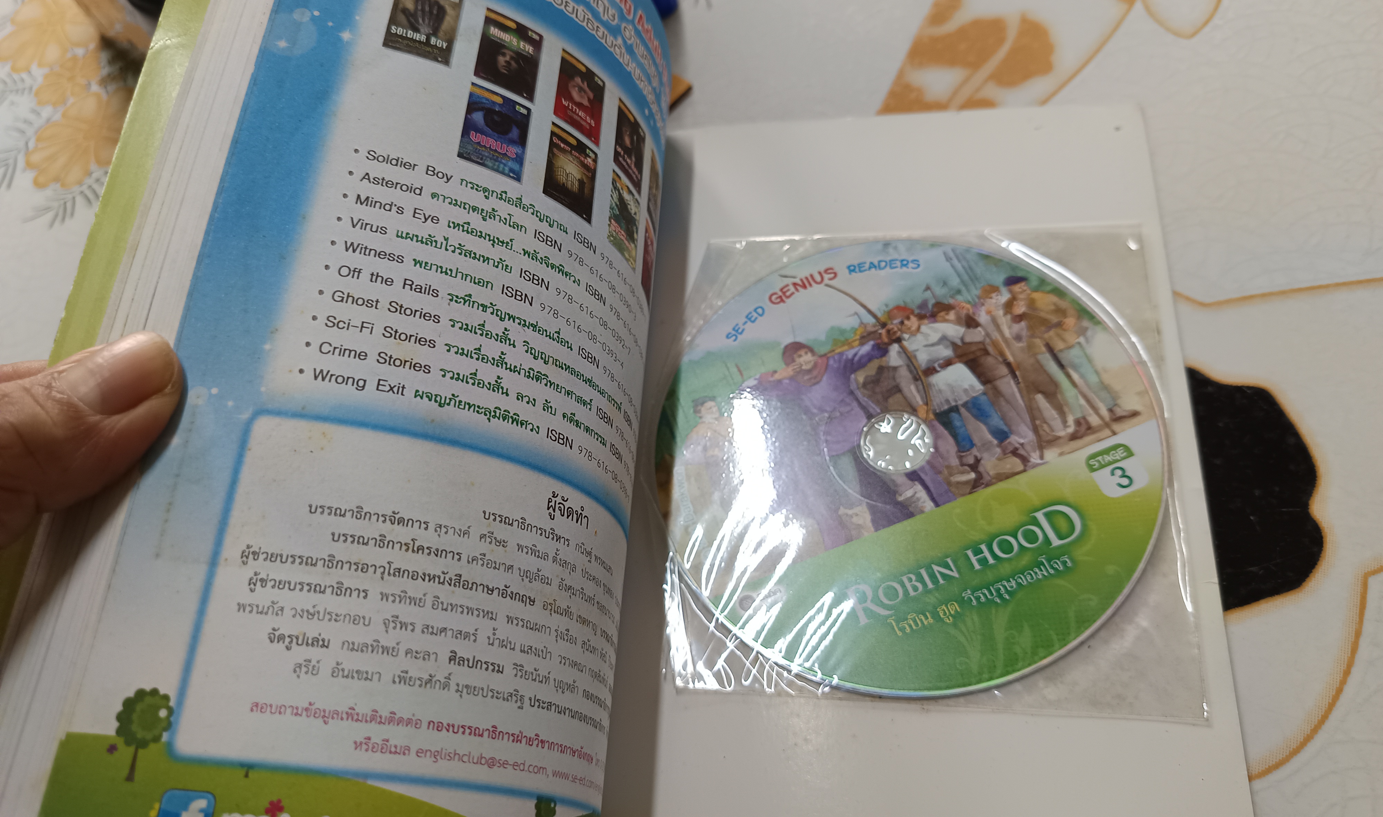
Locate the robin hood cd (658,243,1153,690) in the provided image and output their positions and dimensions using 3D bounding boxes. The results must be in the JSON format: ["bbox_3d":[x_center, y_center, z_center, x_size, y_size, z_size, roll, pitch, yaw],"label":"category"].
[{"bbox_3d":[0.050,0.008,0.232,0.120,0.001,0.120,-5,61,9],"label":"robin hood cd"}]

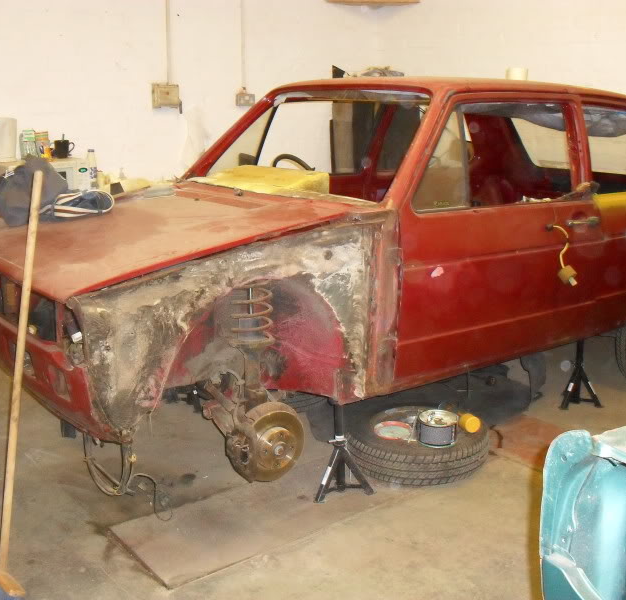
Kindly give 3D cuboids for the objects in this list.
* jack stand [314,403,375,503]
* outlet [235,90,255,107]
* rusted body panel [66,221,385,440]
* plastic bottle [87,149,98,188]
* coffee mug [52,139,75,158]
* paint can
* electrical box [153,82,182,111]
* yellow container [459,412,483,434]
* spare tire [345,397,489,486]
[{"bbox_3d":[0.090,0.522,2.991,0.225,0.380,0.200,-5,14,-19],"label":"jack stand"},{"bbox_3d":[-0.487,-1.452,5.852,0.146,0.095,0.050,-9,16,-36],"label":"outlet"},{"bbox_3d":[-0.231,0.071,2.543,1.120,0.620,0.260,-9,16,-38],"label":"rusted body panel"},{"bbox_3d":[-1.320,-0.783,4.843,0.062,0.240,0.062,-9,16,-36],"label":"plastic bottle"},{"bbox_3d":[-1.480,-0.895,4.822,0.120,0.102,0.088,-4,13,-16],"label":"coffee mug"},{"bbox_3d":[0.468,0.481,3.056,0.149,0.088,0.149,0,13,0],"label":"paint can"},{"bbox_3d":[-0.996,-1.384,5.500,0.175,0.175,0.090,-9,15,-32],"label":"electrical box"},{"bbox_3d":[0.618,0.484,3.185,0.061,0.061,0.052,-5,14,-21],"label":"yellow container"},{"bbox_3d":[0.420,0.562,3.279,0.577,0.170,0.577,0,13,0],"label":"spare tire"}]

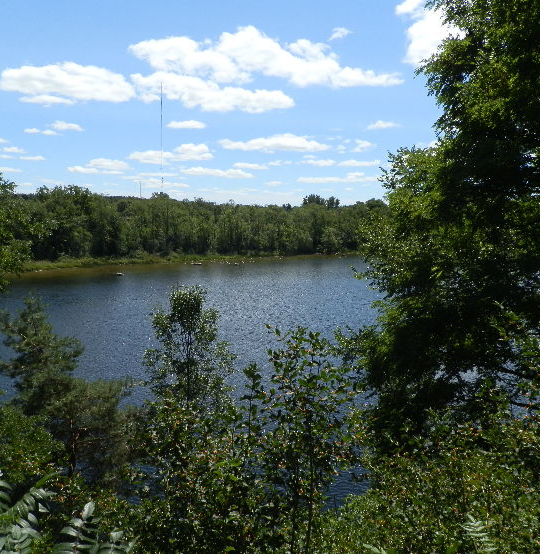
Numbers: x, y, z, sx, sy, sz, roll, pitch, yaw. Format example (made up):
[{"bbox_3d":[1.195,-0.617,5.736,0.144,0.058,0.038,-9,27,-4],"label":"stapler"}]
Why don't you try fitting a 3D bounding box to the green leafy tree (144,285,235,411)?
[{"bbox_3d":[-2.150,2.400,16.000,2.500,4.400,2.400,0,6,0],"label":"green leafy tree"}]

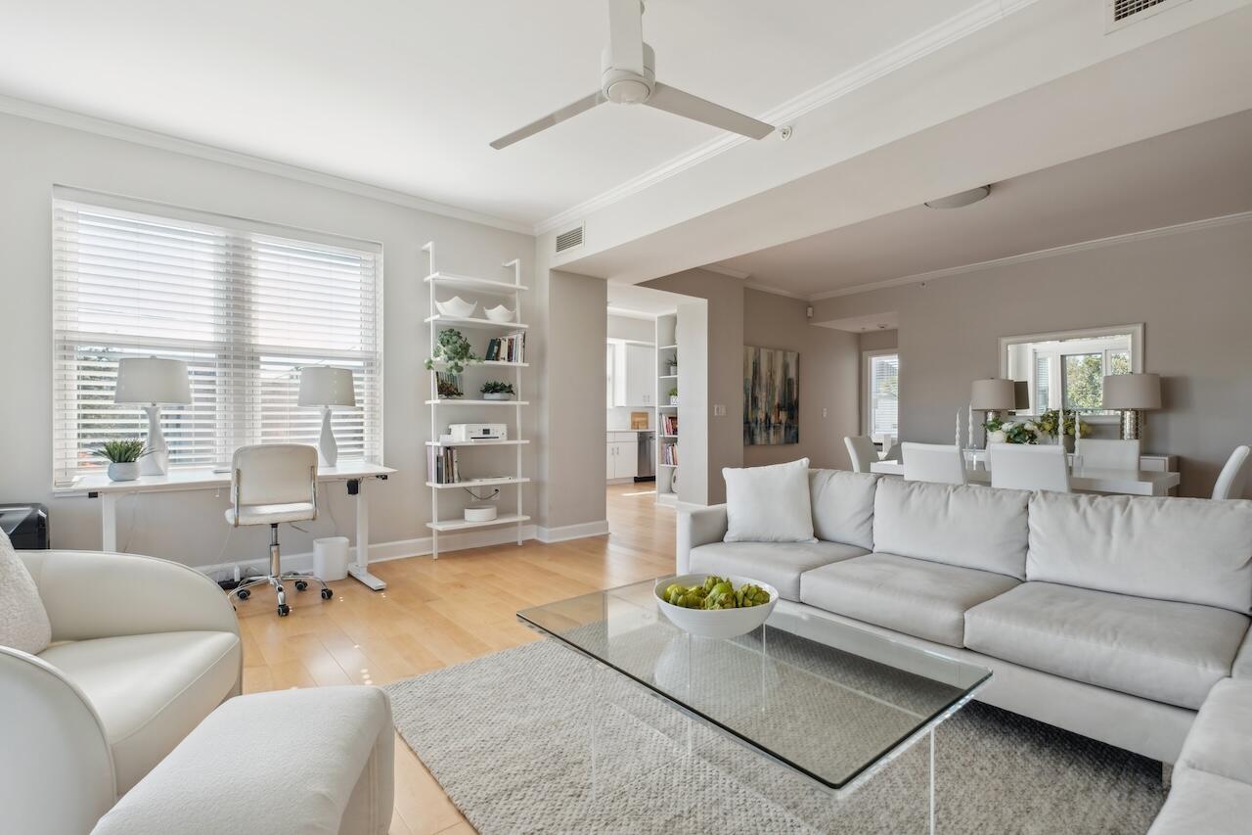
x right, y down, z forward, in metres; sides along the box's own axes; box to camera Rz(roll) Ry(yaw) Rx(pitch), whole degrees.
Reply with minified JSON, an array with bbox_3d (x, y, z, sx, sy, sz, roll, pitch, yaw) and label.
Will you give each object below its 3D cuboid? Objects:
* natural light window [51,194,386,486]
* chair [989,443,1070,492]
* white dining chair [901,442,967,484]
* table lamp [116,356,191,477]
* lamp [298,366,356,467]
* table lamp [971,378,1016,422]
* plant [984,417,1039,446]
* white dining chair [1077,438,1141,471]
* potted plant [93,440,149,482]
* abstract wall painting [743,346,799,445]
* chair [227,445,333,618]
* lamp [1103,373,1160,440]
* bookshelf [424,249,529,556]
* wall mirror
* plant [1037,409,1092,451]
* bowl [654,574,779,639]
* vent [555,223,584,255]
[{"bbox_3d":[-2.618,-0.457,3.557,1.766,1.735,0.120,0,0,-36],"label":"natural light window"},{"bbox_3d":[2.870,0.650,3.630,0.570,0.930,0.430,0,0,-39],"label":"chair"},{"bbox_3d":[2.490,0.650,4.065,0.570,0.930,0.430,0,0,-39],"label":"white dining chair"},{"bbox_3d":[-2.864,-0.013,3.162,0.355,0.710,0.355,0,0,-38],"label":"table lamp"},{"bbox_3d":[-2.134,-0.013,3.731,0.355,0.710,0.355,0,0,-38],"label":"lamp"},{"bbox_3d":[3.830,-0.015,5.455,0.370,0.730,0.370,0,0,-39],"label":"table lamp"},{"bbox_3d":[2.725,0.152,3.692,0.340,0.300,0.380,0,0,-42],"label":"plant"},{"bbox_3d":[3.690,0.650,4.070,0.570,0.930,0.430,0,0,-39],"label":"white dining chair"},{"bbox_3d":[-2.916,0.235,3.022,0.260,0.230,0.250,0,0,-36],"label":"potted plant"},{"bbox_3d":[1.942,-0.271,6.986,1.299,1.272,0.040,0,0,-36],"label":"abstract wall painting"},{"bbox_3d":[-2.075,0.633,3.115,0.530,0.945,0.560,0,0,-35],"label":"chair"},{"bbox_3d":[4.500,-0.015,4.635,0.370,0.730,0.370,0,0,-39],"label":"lamp"},{"bbox_3d":[-1.216,-0.122,4.311,0.740,2.460,0.380,0,0,-38],"label":"bookshelf"},{"bbox_3d":[4.558,-0.419,5.404,0.050,0.959,1.196,0,0,-42],"label":"wall mirror"},{"bbox_3d":[4.409,0.138,5.253,0.420,0.430,0.460,0,0,-42],"label":"plant"},{"bbox_3d":[0.304,0.644,1.769,0.411,0.121,0.411,0,0,0],"label":"bowl"},{"bbox_3d":[-0.490,-1.516,4.458,0.030,0.209,0.449,0,0,-42],"label":"vent"}]

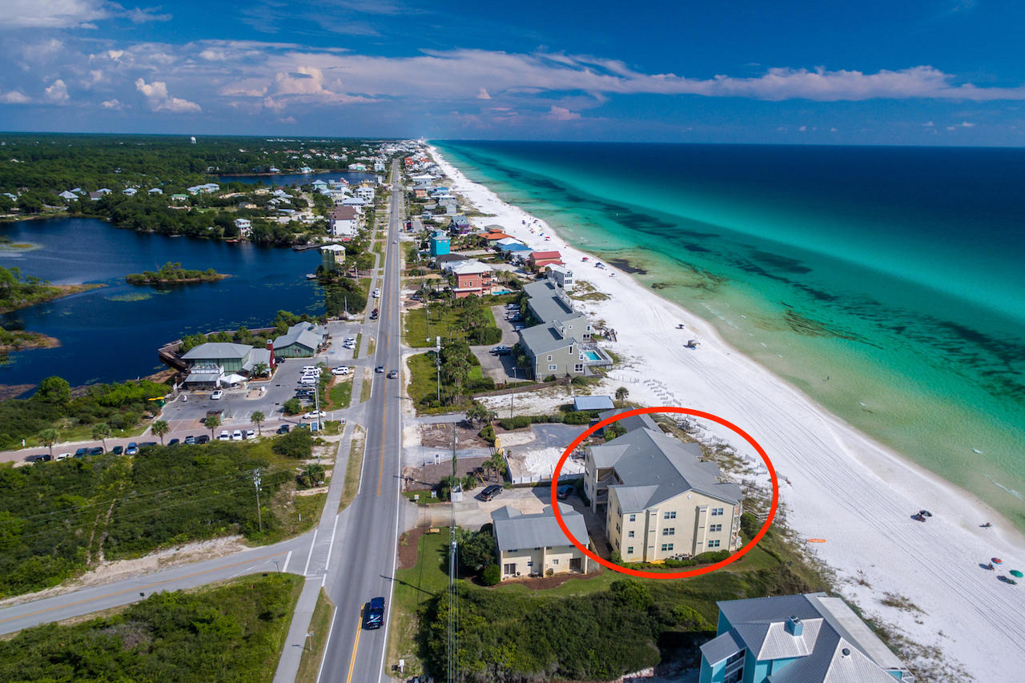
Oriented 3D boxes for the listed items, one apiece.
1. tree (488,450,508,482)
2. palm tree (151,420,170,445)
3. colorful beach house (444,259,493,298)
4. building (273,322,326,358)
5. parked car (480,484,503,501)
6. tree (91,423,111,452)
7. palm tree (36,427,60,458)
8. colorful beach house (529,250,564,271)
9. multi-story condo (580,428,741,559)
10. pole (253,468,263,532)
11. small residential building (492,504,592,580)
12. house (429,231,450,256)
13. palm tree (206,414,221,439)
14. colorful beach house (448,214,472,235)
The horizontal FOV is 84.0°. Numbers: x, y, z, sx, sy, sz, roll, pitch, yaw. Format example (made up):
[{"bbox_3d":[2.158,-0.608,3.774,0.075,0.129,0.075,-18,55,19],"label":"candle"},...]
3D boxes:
[{"bbox_3d":[-2.663,22.714,102.752,3.600,6.000,3.600,1,20,0],"label":"tree"},{"bbox_3d":[-69.959,18.304,113.346,3.300,5.500,3.300,1,20,0],"label":"palm tree"},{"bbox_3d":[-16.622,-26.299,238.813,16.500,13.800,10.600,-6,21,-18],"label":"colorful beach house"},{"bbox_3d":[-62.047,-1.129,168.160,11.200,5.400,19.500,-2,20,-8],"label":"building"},{"bbox_3d":[-3.517,26.253,99.132,1.920,1.750,4.750,14,23,32],"label":"parked car"},{"bbox_3d":[-79.420,18.913,110.403,3.200,6.100,3.200,1,20,0],"label":"tree"},{"bbox_3d":[-93.389,20.764,114.387,4.200,6.800,4.200,-3,20,-9],"label":"palm tree"},{"bbox_3d":[17.233,-40.466,286.352,17.700,9.400,13.000,-7,21,-21],"label":"colorful beach house"},{"bbox_3d":[25.423,24.994,98.513,21.100,12.400,21.500,-2,20,-8],"label":"multi-story condo"},{"bbox_3d":[-41.892,26.197,92.979,1.200,12.200,0.800,-3,20,-9],"label":"pole"},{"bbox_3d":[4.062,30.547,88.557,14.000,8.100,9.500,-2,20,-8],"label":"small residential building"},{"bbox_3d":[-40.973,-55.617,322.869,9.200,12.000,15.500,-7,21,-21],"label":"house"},{"bbox_3d":[-61.059,17.427,115.982,3.000,5.600,3.000,1,20,0],"label":"palm tree"},{"bbox_3d":[-33.999,-76.034,370.156,10.000,11.200,10.300,-9,22,-24],"label":"colorful beach house"}]

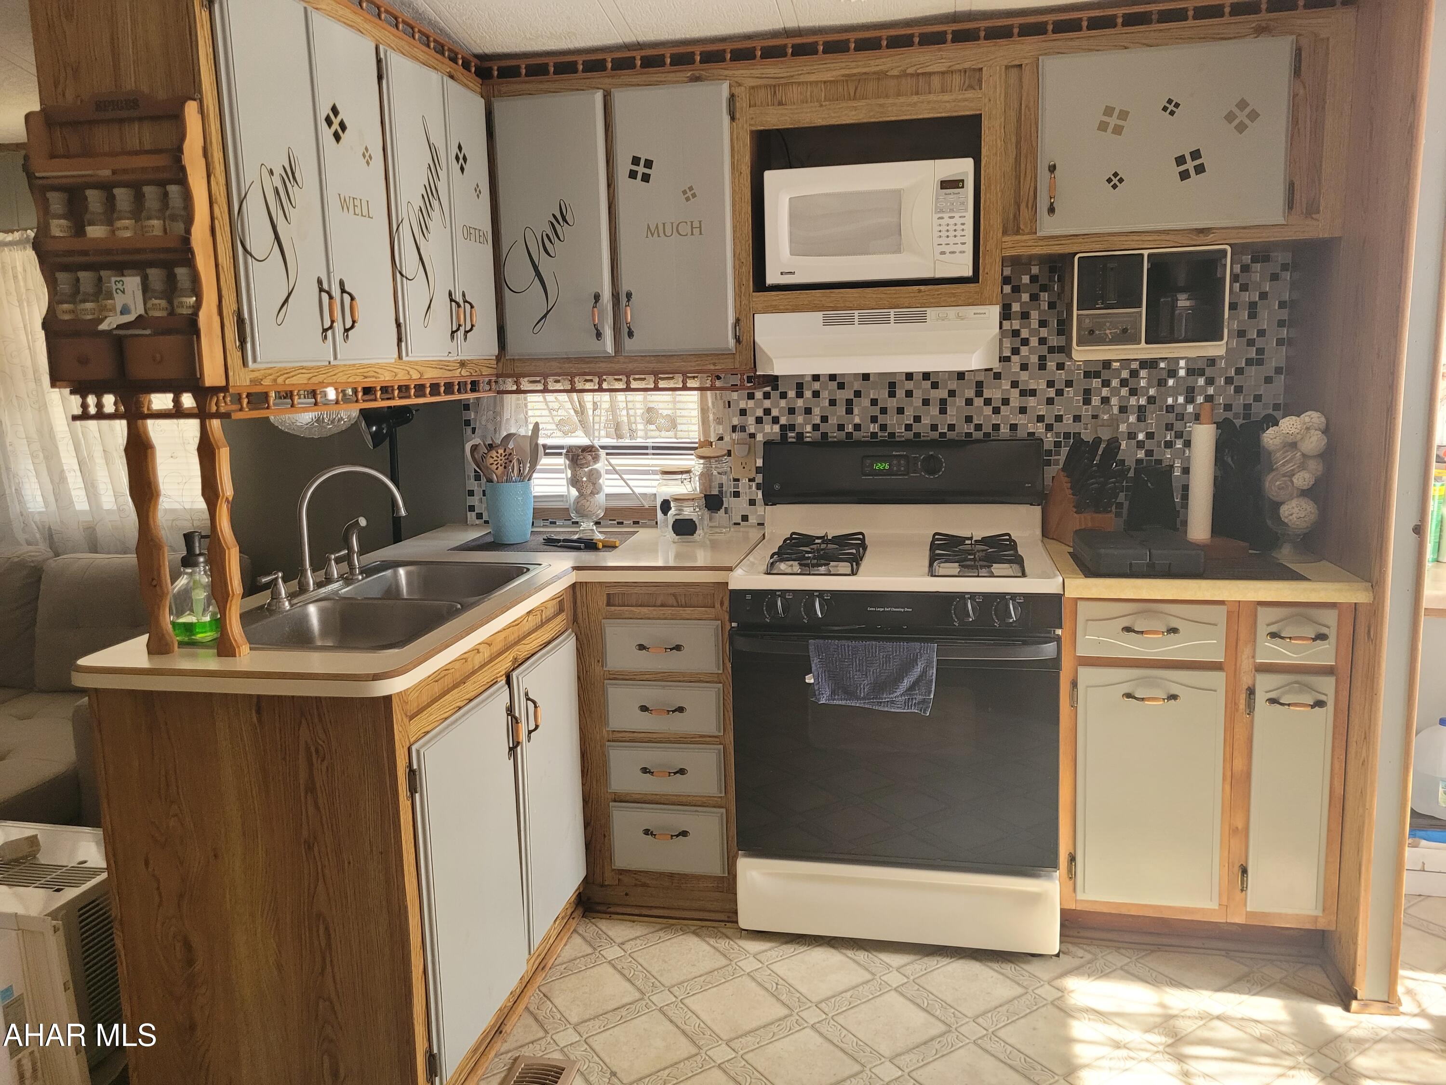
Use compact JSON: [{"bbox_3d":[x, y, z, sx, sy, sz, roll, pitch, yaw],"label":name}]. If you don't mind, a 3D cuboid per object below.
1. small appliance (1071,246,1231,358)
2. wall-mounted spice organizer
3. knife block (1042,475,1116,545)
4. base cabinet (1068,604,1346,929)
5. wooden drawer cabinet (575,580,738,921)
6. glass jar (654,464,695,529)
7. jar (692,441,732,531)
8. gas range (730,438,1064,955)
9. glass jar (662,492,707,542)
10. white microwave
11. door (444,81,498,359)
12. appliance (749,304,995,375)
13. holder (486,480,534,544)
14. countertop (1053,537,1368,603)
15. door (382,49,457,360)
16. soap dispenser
[{"bbox_3d":[1.018,-0.577,2.638,0.344,0.247,0.230,0,10,12],"label":"small appliance"},{"bbox_3d":[-0.995,-0.486,1.792,0.286,0.474,0.077,0,10,12],"label":"wall-mounted spice organizer"},{"bbox_3d":[0.939,-0.102,2.882,0.110,0.197,0.205,-3,10,-7],"label":"knife block"},{"bbox_3d":[1.141,0.475,2.757,0.615,0.805,0.600,1,10,11],"label":"base cabinet"},{"bbox_3d":[-0.106,0.485,3.005,0.402,0.895,0.575,0,10,12],"label":"wooden drawer cabinet"},{"bbox_3d":[-0.142,-0.119,3.178,0.103,0.188,0.103,1,10,13],"label":"glass jar"},{"bbox_3d":[-0.031,-0.149,3.156,0.095,0.235,0.095,0,10,12],"label":"jar"},{"bbox_3d":[0.462,0.347,2.841,0.764,1.188,0.670,0,10,12],"label":"gas range"},{"bbox_3d":[-0.100,-0.071,3.075,0.104,0.126,0.103,1,10,13],"label":"glass jar"},{"bbox_3d":[0.398,-0.829,2.894,0.515,0.285,0.380,0,10,11],"label":"white microwave"},{"bbox_3d":[-0.642,-0.806,2.747,0.020,0.660,0.242,0,10,11],"label":"door"},{"bbox_3d":[0.404,-0.523,2.828,0.609,0.154,0.445,0,10,12],"label":"appliance"},{"bbox_3d":[-0.604,-0.086,3.087,0.128,0.168,0.128,0,10,12],"label":"holder"},{"bbox_3d":[1.139,0.042,2.720,0.627,0.042,0.730,0,10,11],"label":"countertop"},{"bbox_3d":[-0.697,-0.756,2.500,0.025,0.661,0.285,0,10,12],"label":"door"},{"bbox_3d":[-0.993,0.082,2.059,0.084,0.200,0.078,0,10,12],"label":"soap dispenser"}]

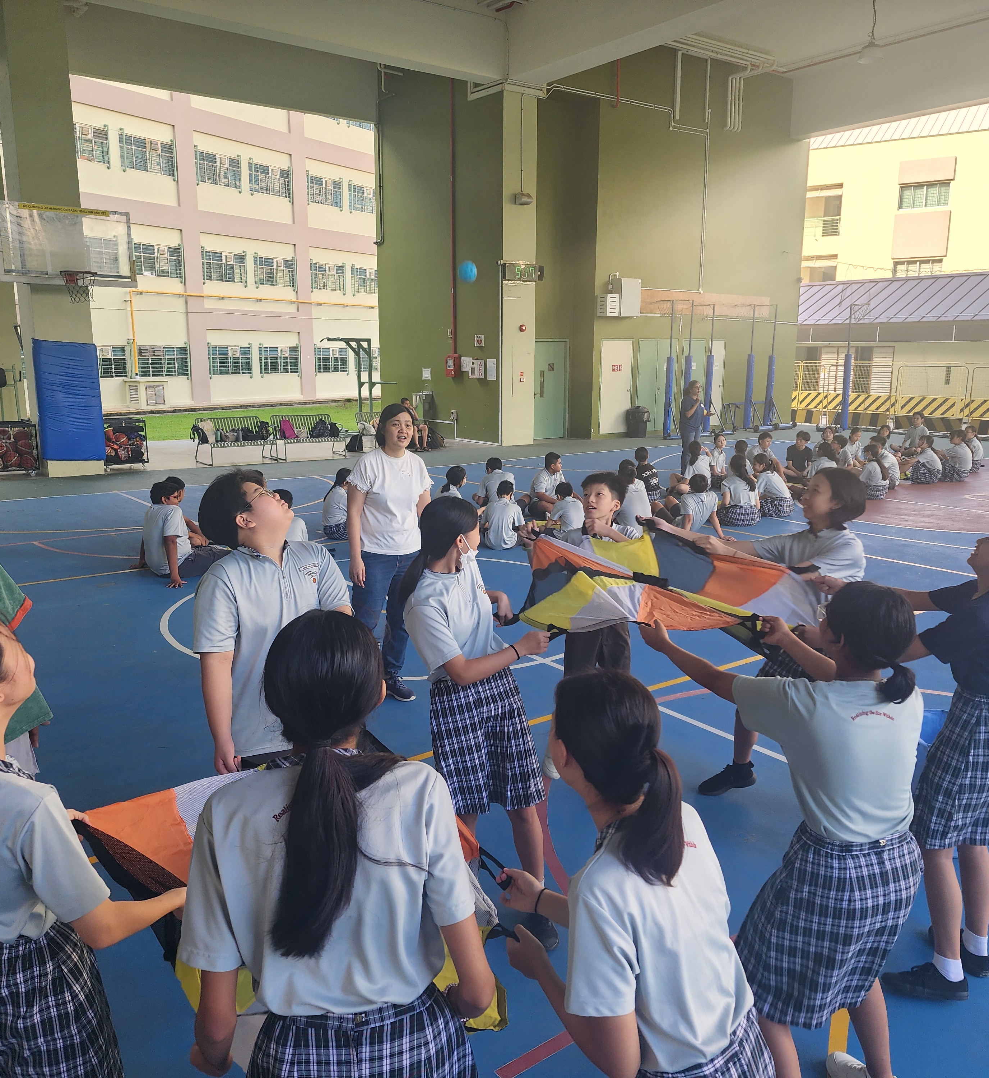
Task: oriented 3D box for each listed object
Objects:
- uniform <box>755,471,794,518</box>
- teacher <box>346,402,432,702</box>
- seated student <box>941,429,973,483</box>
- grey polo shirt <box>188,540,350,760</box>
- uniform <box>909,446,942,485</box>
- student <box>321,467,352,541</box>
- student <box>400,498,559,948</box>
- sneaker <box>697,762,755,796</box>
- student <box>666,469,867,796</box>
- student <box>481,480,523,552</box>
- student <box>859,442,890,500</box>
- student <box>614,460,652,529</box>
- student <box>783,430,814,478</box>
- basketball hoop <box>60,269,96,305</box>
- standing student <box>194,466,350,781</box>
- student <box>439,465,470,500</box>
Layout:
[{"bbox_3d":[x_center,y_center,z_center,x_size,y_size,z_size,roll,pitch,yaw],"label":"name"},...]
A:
[{"bbox_3d":[3.433,-0.581,11.695,0.480,0.550,0.430,11,15,43],"label":"uniform"},{"bbox_3d":[-0.613,0.050,5.607,0.520,1.660,0.360,-5,12,-23],"label":"teacher"},{"bbox_3d":[7.134,-1.303,14.759,0.640,0.790,0.450,6,13,29],"label":"seated student"},{"bbox_3d":[-0.674,0.339,2.901,0.520,0.680,0.310,-10,15,-42],"label":"grey polo shirt"},{"bbox_3d":[6.650,-1.173,14.714,0.500,0.550,0.430,7,13,31],"label":"uniform"},{"bbox_3d":[-1.398,-0.381,9.920,0.720,0.730,0.460,-9,15,-39],"label":"student"},{"bbox_3d":[-0.023,0.599,3.139,0.580,1.490,0.480,4,12,20],"label":"student"},{"bbox_3d":[1.045,1.066,4.313,0.265,0.120,0.100,-2,12,-12],"label":"sneaker"},{"bbox_3d":[1.222,0.399,4.365,0.920,1.460,0.480,-6,12,-27],"label":"student"},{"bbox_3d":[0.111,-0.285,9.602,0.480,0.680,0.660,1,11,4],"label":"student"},{"bbox_3d":[5.201,-0.951,13.092,0.480,0.740,0.600,-3,12,-16],"label":"student"},{"bbox_3d":[1.512,-0.447,10.108,0.480,0.810,0.680,-8,14,-34],"label":"student"},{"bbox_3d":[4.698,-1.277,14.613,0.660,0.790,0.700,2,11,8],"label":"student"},{"bbox_3d":[-6.034,-3.661,13.890,0.490,0.480,0.520,-8,14,-36],"label":"basketball hoop"},{"bbox_3d":[-0.663,0.612,2.755,0.500,1.610,0.420,-6,13,-27],"label":"standing student"},{"bbox_3d":[-0.402,-0.489,10.797,0.640,0.710,0.480,-10,15,-40],"label":"student"}]

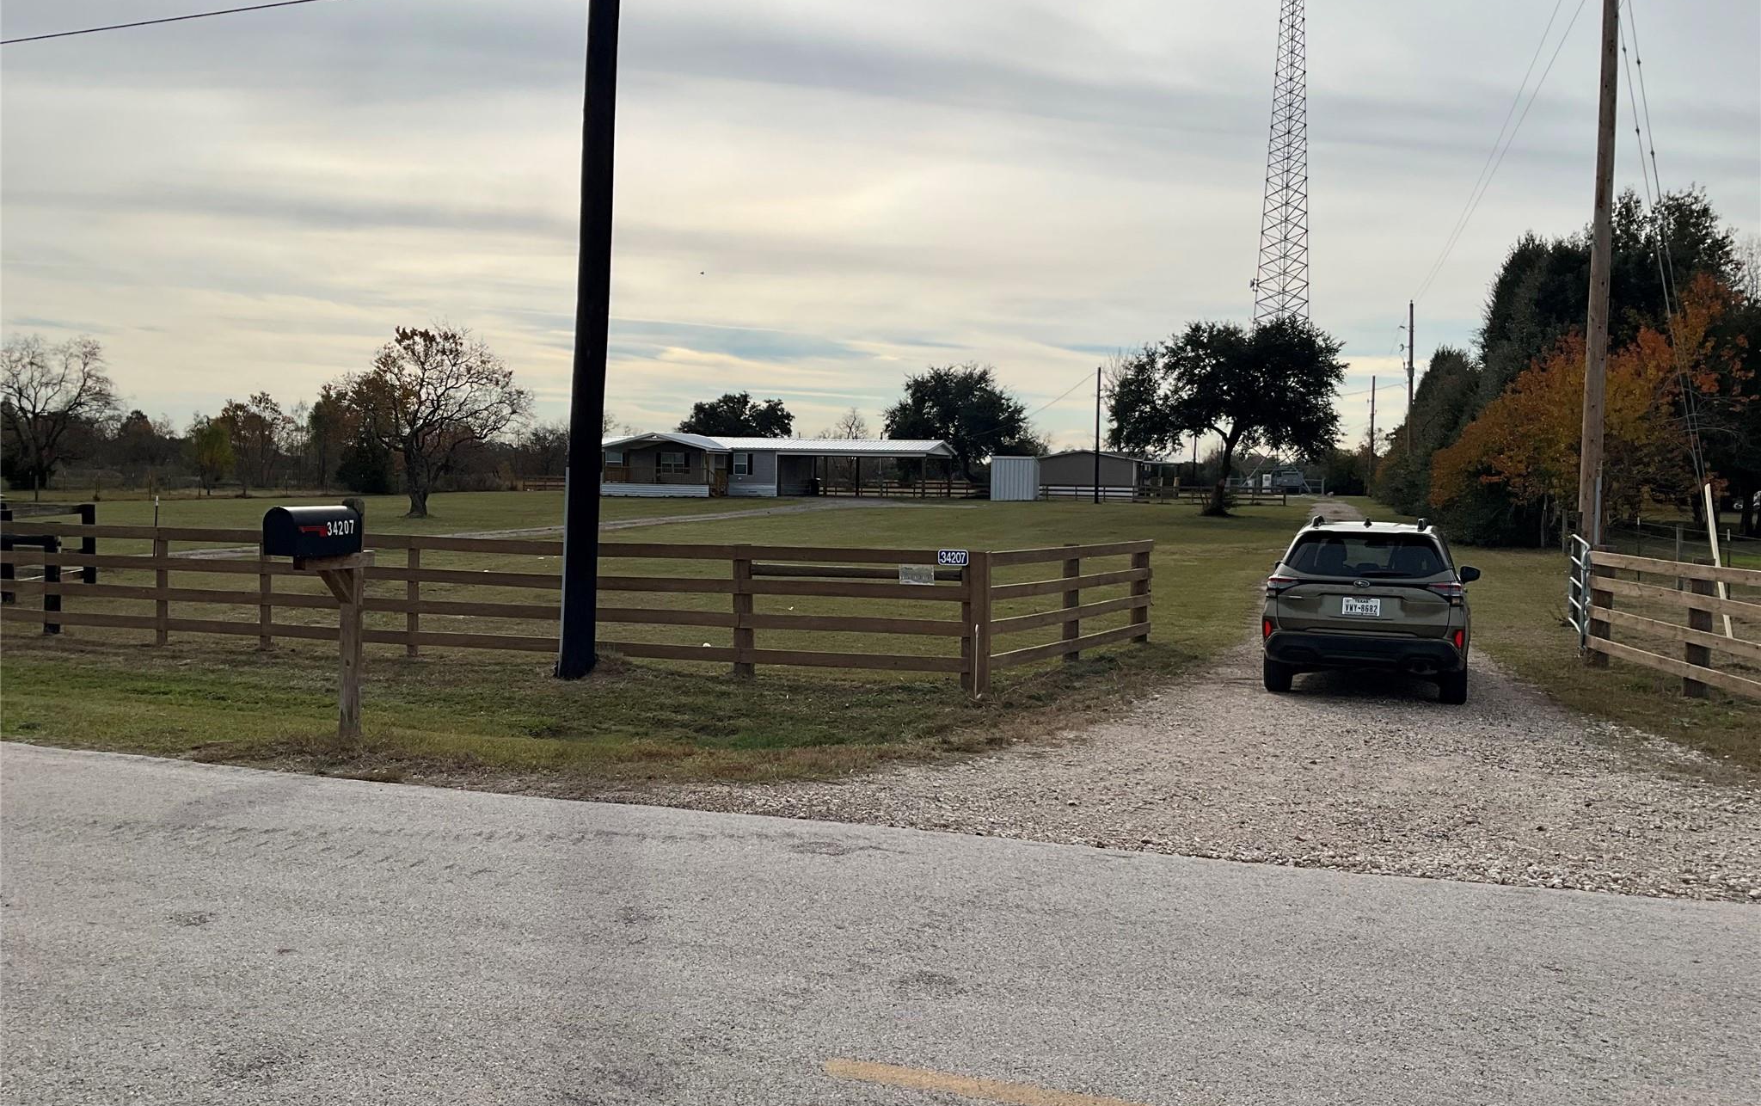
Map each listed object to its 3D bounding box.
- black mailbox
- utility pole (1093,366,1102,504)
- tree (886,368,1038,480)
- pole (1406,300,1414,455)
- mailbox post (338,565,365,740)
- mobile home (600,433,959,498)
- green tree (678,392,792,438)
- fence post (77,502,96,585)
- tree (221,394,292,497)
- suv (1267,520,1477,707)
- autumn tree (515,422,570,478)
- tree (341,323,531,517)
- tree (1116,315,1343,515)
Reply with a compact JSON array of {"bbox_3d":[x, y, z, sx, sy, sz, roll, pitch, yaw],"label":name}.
[{"bbox_3d":[-3.356,-0.134,8.745,0.223,0.284,0.563,2,3,21],"label":"black mailbox"},{"bbox_3d":[16.287,-8.781,110.271,0.280,10.150,0.280,1,3,0],"label":"utility pole"},{"bbox_3d":[7.655,-11.886,142.331,14.600,12.400,14.000,1,3,0],"label":"tree"},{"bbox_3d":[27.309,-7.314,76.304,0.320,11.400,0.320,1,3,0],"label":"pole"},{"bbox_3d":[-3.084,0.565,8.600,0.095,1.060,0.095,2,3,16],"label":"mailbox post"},{"bbox_3d":[-7.463,-6.035,101.532,23.900,4.300,9.500,2,3,16],"label":"mobile home"},{"bbox_3d":[-13.846,-10.368,140.259,10.800,9.700,10.500,1,3,0],"label":"green tree"},{"bbox_3d":[-11.378,-0.109,21.200,0.145,1.200,0.145,2,3,16],"label":"fence post"},{"bbox_3d":[-40.405,-7.015,95.181,4.700,6.800,4.700,1,3,0],"label":"tree"},{"bbox_3d":[5.100,0.456,15.300,1.860,1.710,4.650,2,3,21],"label":"suv"},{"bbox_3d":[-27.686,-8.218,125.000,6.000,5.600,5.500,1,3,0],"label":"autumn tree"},{"bbox_3d":[-16.593,-4.975,55.000,7.000,7.100,6.600,1,3,0],"label":"tree"},{"bbox_3d":[17.825,-7.088,76.000,11.800,9.900,11.000,1,3,0],"label":"tree"}]

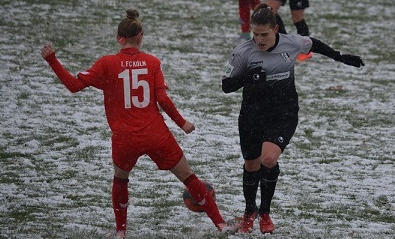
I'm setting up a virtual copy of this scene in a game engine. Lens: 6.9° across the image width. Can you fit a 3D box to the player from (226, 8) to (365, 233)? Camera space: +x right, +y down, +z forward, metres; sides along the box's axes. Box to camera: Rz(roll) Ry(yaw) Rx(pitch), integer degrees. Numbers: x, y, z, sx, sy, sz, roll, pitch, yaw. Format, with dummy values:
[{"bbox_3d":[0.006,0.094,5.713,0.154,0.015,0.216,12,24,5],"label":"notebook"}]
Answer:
[{"bbox_3d":[0.675,-0.005,23.100,0.980,1.630,0.600,2,9,10],"label":"player"}]

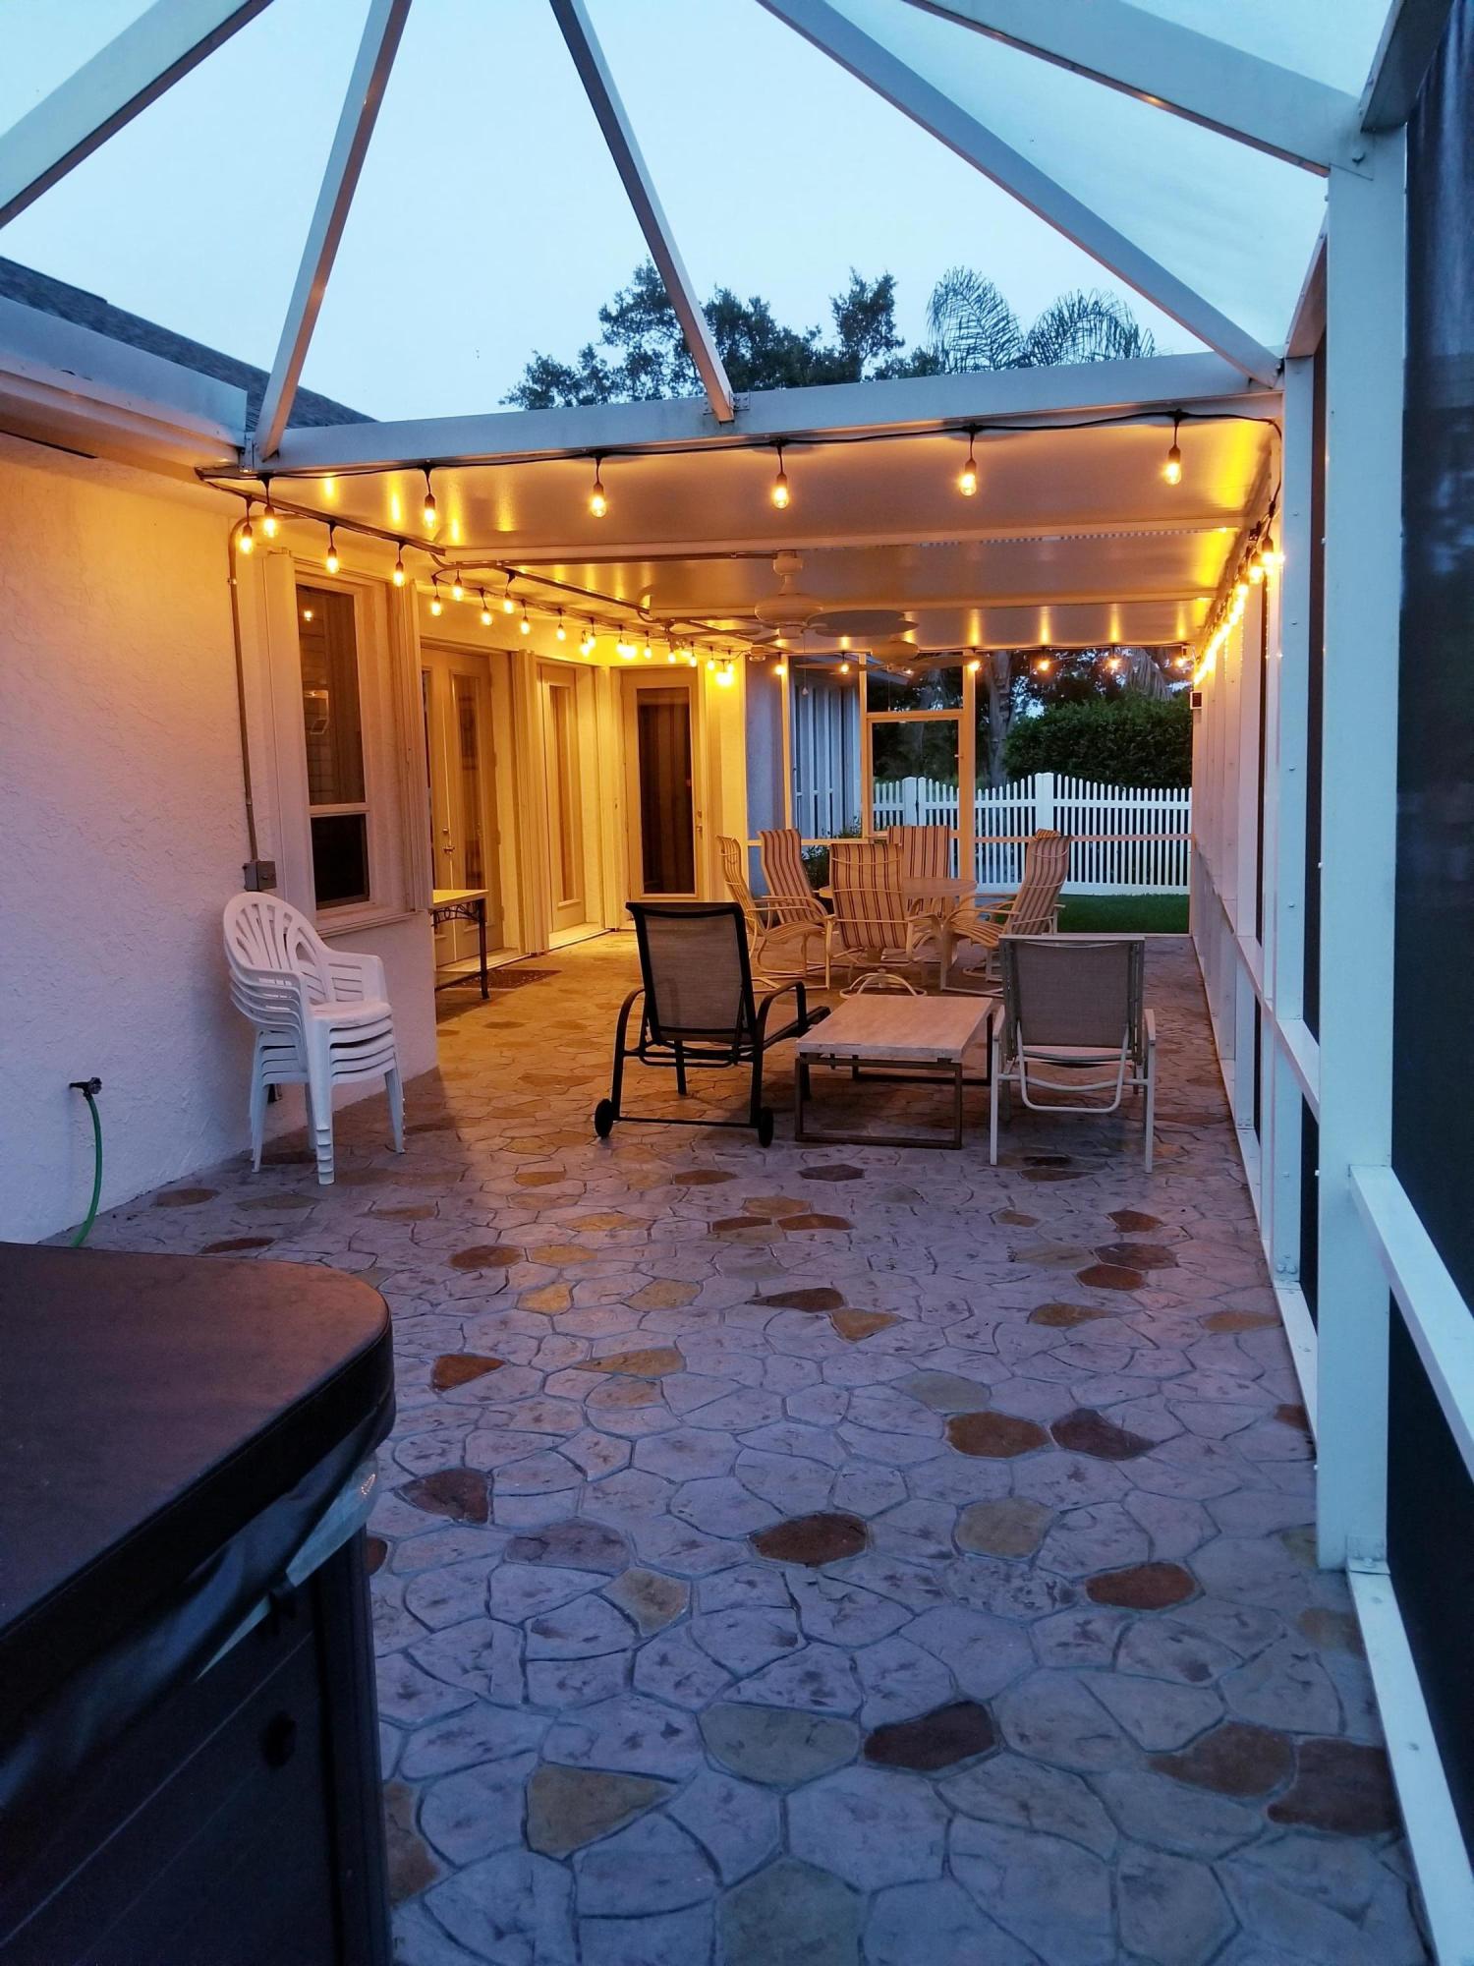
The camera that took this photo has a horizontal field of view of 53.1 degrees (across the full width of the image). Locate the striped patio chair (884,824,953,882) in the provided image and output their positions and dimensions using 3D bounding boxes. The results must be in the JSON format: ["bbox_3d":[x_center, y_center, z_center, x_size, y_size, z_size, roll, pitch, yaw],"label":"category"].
[{"bbox_3d":[1.477,-0.715,11.914,0.630,1.060,0.780,0,8,10],"label":"striped patio chair"}]

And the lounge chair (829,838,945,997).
[{"bbox_3d":[1.024,-0.451,10.244,0.650,1.050,0.800,3,9,27],"label":"lounge chair"}]

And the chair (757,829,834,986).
[{"bbox_3d":[0.578,-0.630,11.515,0.770,1.060,0.630,6,11,41],"label":"chair"}]

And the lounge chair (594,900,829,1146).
[{"bbox_3d":[-0.036,0.087,6.907,0.770,1.020,1.450,1,9,18],"label":"lounge chair"}]

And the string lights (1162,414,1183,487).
[{"bbox_3d":[1.257,-1.534,4.250,0.055,0.200,0.055,1,9,15],"label":"string lights"}]

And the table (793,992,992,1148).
[{"bbox_3d":[0.755,0.380,6.780,0.710,0.430,1.230,1,9,15],"label":"table"}]

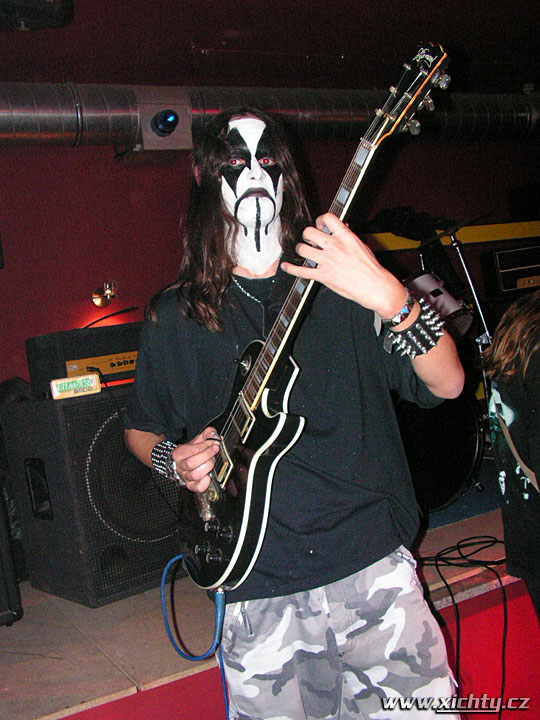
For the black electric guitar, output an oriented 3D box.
[{"bbox_3d":[0.043,-0.050,1.283,0.078,0.965,0.326,12,24,-32],"label":"black electric guitar"}]

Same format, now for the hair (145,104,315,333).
[{"bbox_3d":[-0.094,-0.275,1.560,0.325,0.420,0.270,-9,2,-6],"label":"hair"}]

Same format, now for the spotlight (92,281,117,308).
[{"bbox_3d":[-0.618,-0.244,2.950,0.090,0.105,0.100,-10,3,-30],"label":"spotlight"}]

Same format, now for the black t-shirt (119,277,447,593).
[{"bbox_3d":[0.029,0.139,1.560,0.600,0.650,0.340,-11,2,-4],"label":"black t-shirt"}]

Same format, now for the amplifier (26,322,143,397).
[{"bbox_3d":[-0.500,-0.013,2.680,0.530,0.205,0.270,-10,3,-32],"label":"amplifier"}]

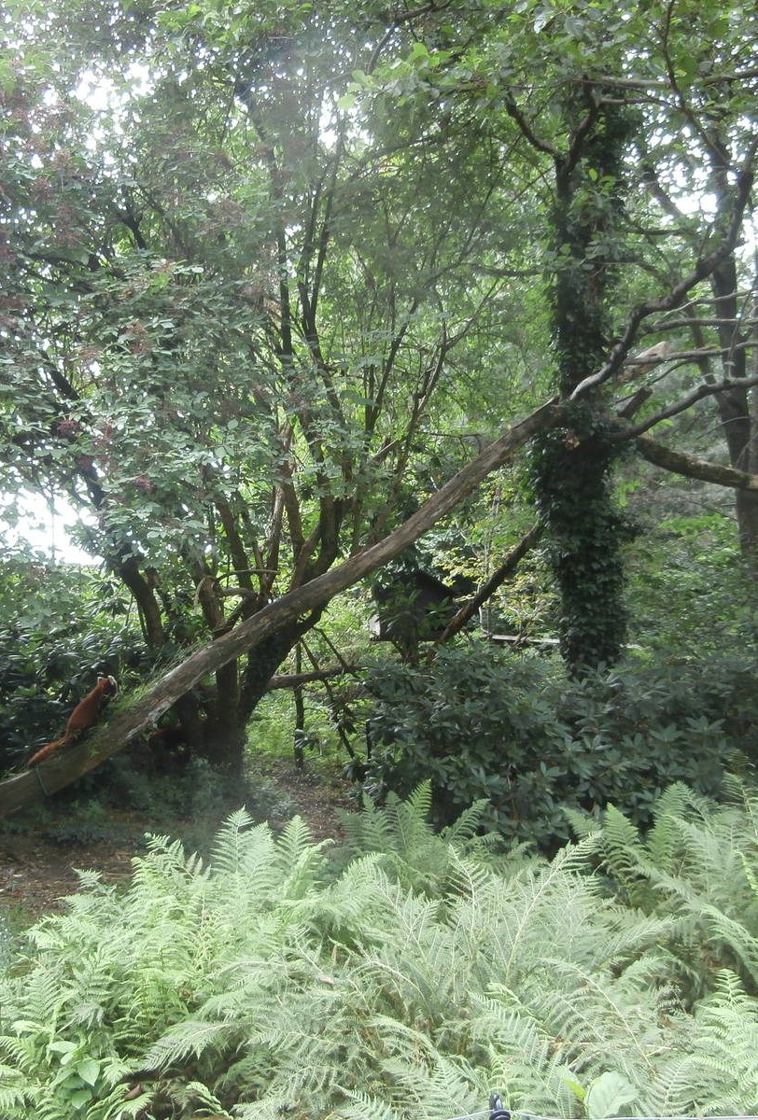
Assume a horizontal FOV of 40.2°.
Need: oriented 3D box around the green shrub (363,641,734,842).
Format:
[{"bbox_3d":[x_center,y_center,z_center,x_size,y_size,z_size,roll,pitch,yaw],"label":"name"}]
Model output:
[{"bbox_3d":[1.240,1.290,7.900,2.650,1.420,1.700,0,0,0],"label":"green shrub"}]

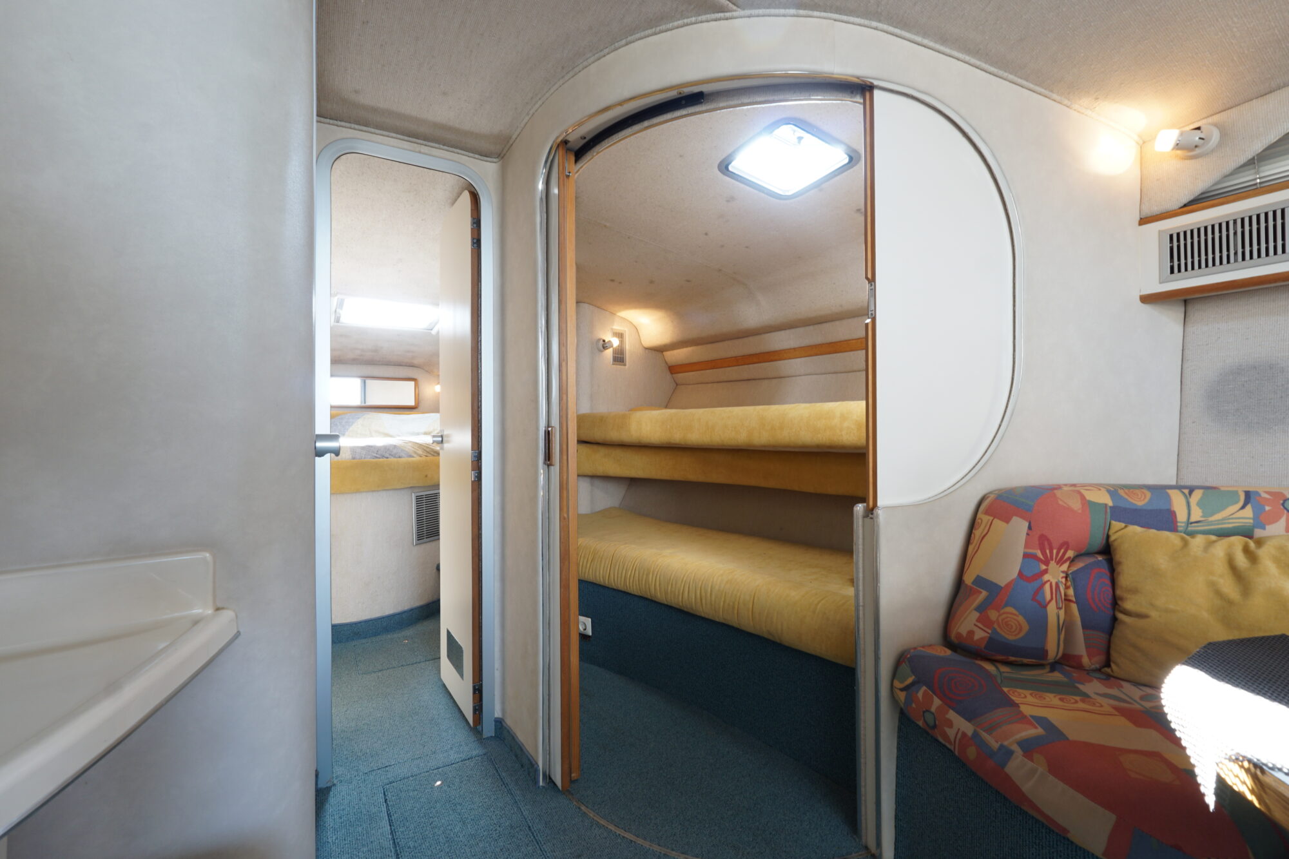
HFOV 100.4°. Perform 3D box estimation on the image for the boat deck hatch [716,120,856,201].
[{"bbox_3d":[0.511,-0.965,1.924,0.385,0.050,0.388,8,-6,-31],"label":"boat deck hatch"}]

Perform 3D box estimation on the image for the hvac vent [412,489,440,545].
[{"bbox_3d":[-1.177,0.480,2.946,0.020,0.273,0.210,0,0,27],"label":"hvac vent"}]

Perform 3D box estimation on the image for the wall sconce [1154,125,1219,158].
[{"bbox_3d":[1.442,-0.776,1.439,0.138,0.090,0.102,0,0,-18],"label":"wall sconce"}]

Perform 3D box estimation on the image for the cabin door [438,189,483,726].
[{"bbox_3d":[-0.699,0.095,2.033,0.035,1.850,0.450,0,0,-34],"label":"cabin door"}]

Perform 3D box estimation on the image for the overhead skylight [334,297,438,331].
[{"bbox_3d":[-1.626,-0.750,3.472,0.645,0.060,0.615,0,-8,-32],"label":"overhead skylight"}]

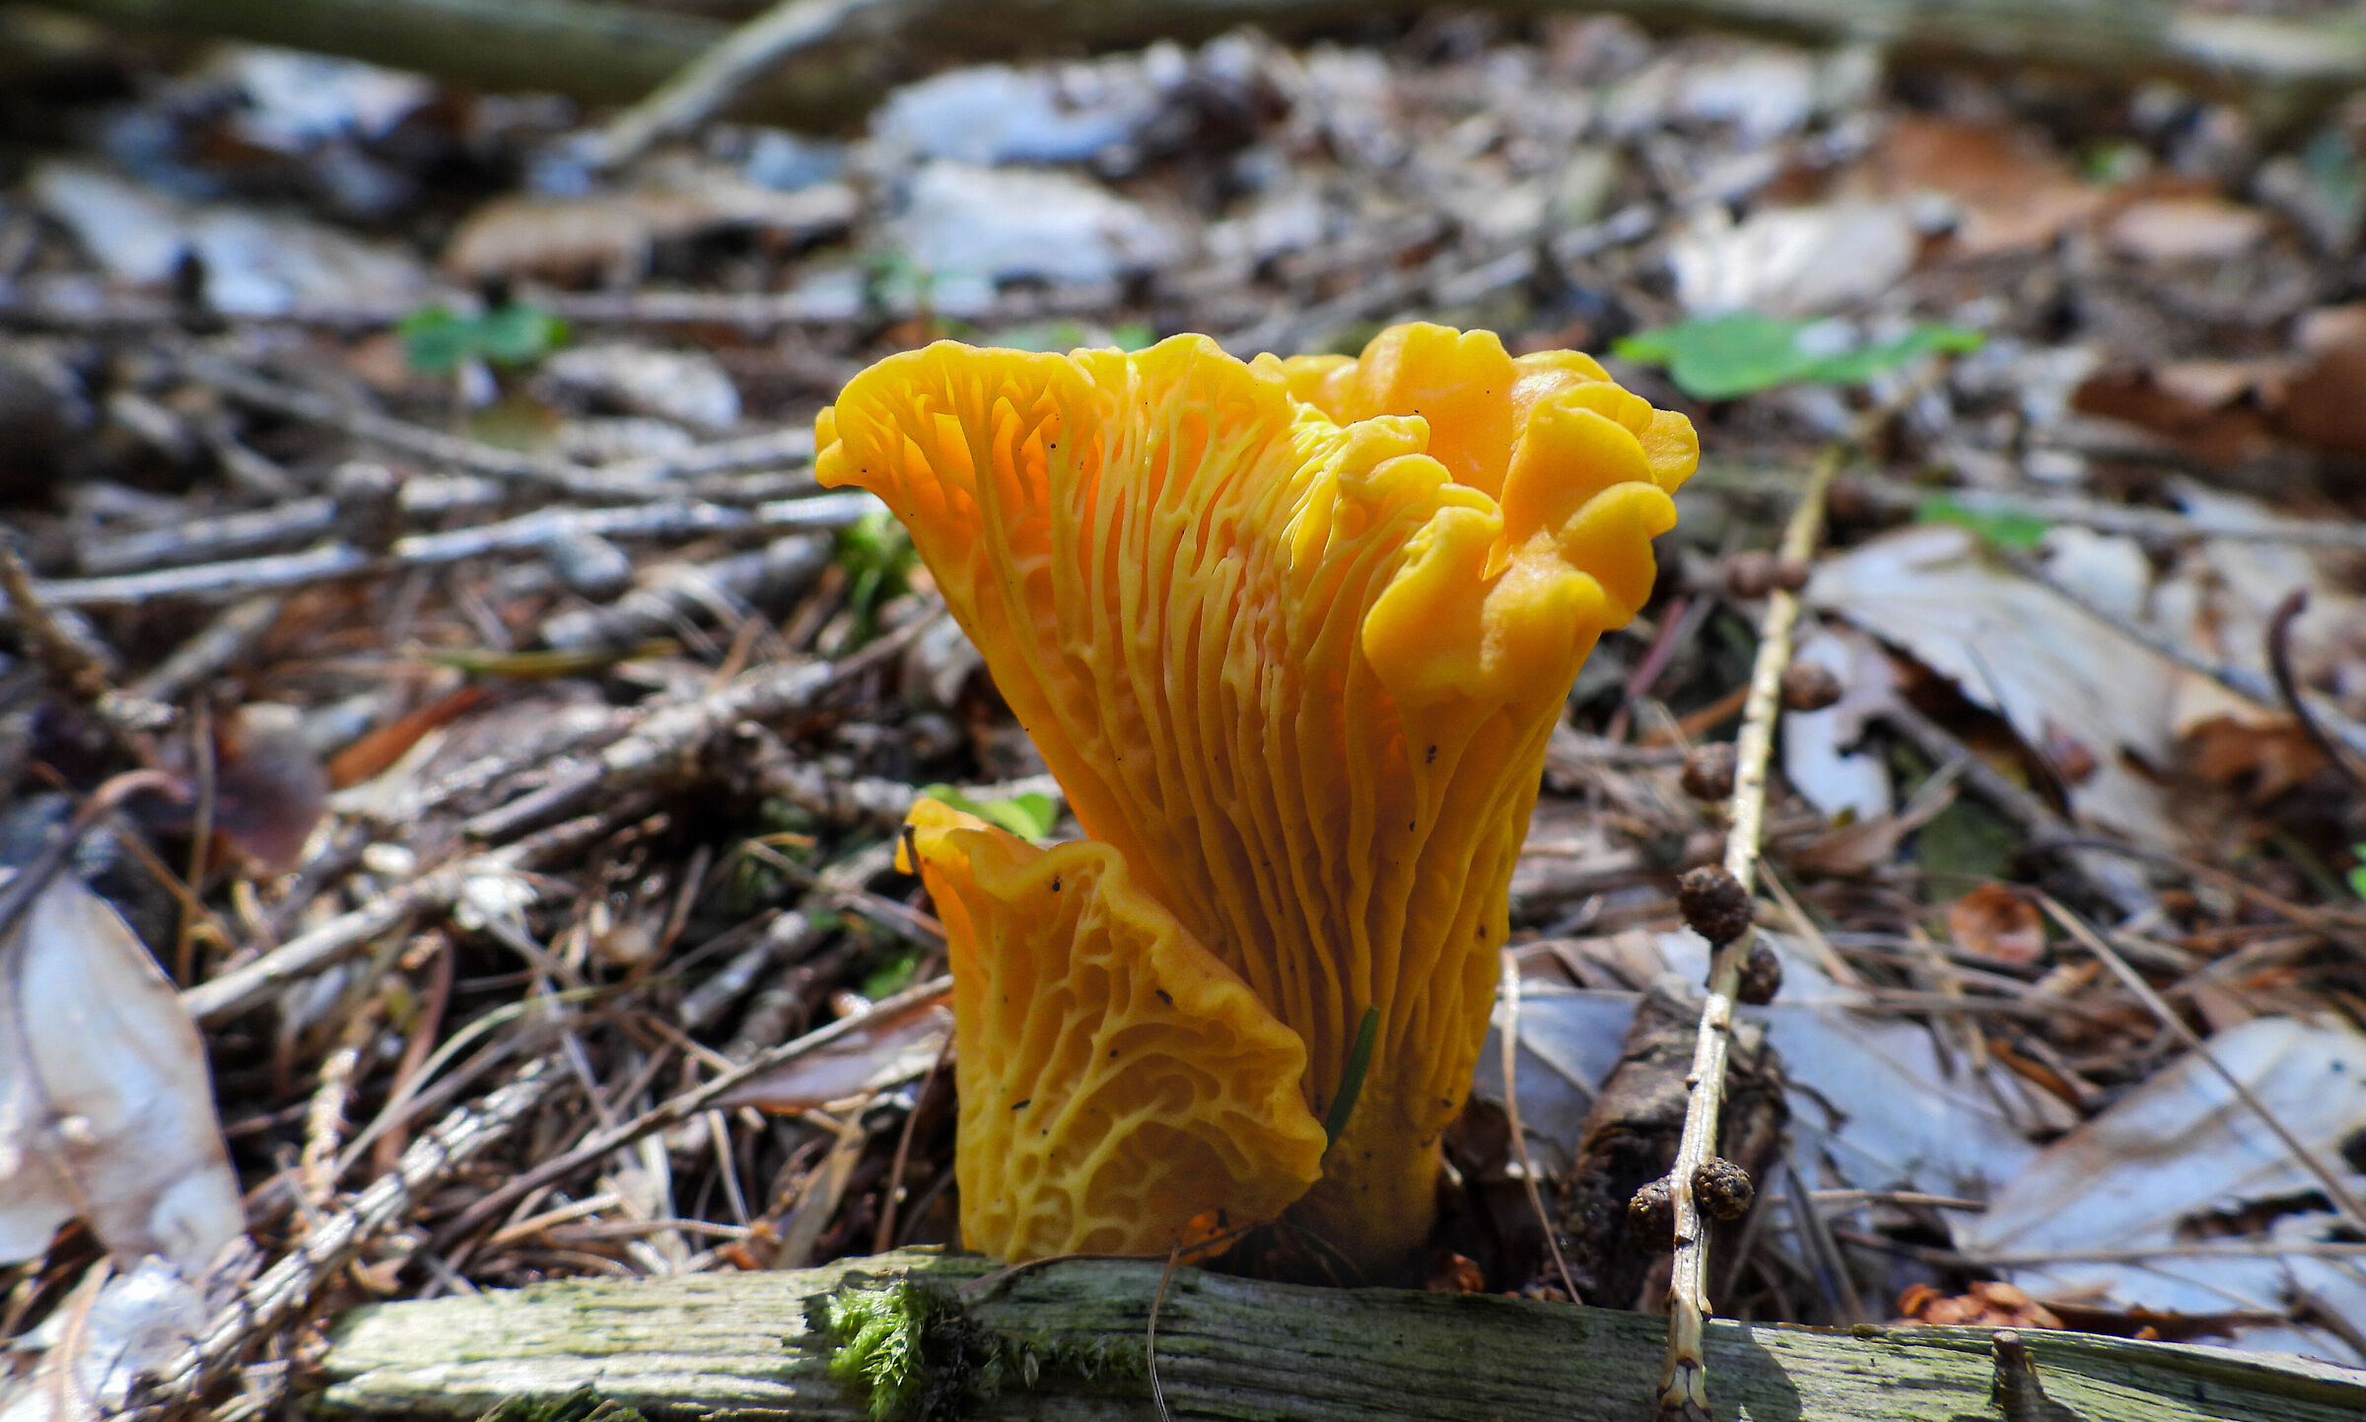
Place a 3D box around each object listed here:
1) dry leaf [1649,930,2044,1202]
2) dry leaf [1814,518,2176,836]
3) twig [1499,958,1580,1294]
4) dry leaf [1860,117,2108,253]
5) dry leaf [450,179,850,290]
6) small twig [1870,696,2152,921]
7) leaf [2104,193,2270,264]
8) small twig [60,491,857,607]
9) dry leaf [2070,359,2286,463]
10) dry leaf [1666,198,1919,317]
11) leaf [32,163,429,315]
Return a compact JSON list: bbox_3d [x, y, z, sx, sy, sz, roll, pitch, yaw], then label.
[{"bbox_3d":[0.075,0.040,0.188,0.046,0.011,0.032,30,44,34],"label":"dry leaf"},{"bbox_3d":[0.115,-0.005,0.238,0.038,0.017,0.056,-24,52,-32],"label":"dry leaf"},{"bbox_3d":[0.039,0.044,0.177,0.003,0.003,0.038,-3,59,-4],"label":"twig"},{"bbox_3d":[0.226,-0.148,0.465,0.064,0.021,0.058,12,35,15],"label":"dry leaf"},{"bbox_3d":[-0.140,-0.127,0.433,0.105,0.023,0.038,-4,33,-7],"label":"dry leaf"},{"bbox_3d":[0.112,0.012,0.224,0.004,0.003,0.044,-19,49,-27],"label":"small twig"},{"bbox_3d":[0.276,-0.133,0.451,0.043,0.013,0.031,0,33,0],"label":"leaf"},{"bbox_3d":[-0.125,-0.029,0.289,0.141,0.007,0.011,-7,34,-9],"label":"small twig"},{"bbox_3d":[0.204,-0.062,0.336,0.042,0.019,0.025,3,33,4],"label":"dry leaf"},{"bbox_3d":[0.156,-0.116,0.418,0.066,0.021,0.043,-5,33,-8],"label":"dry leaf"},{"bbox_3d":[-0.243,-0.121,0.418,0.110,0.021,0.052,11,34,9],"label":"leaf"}]

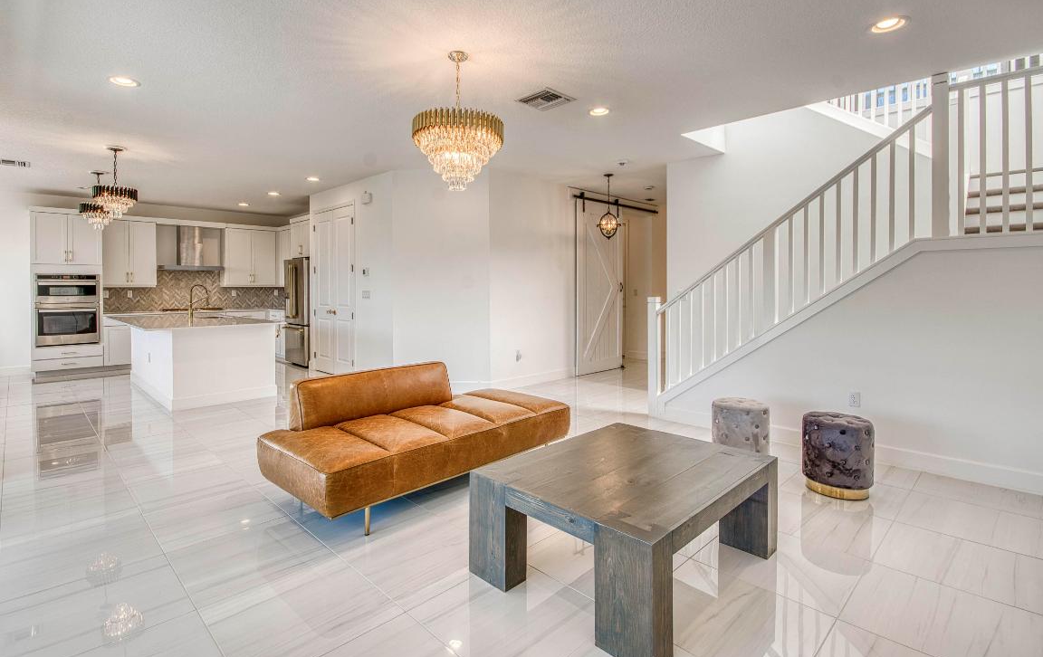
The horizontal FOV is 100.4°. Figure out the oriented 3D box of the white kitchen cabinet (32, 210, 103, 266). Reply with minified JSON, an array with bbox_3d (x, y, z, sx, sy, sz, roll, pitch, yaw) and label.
[{"bbox_3d":[-7.265,-1.415,6.976,0.800,0.770,0.600,-3,5,-41],"label":"white kitchen cabinet"}]

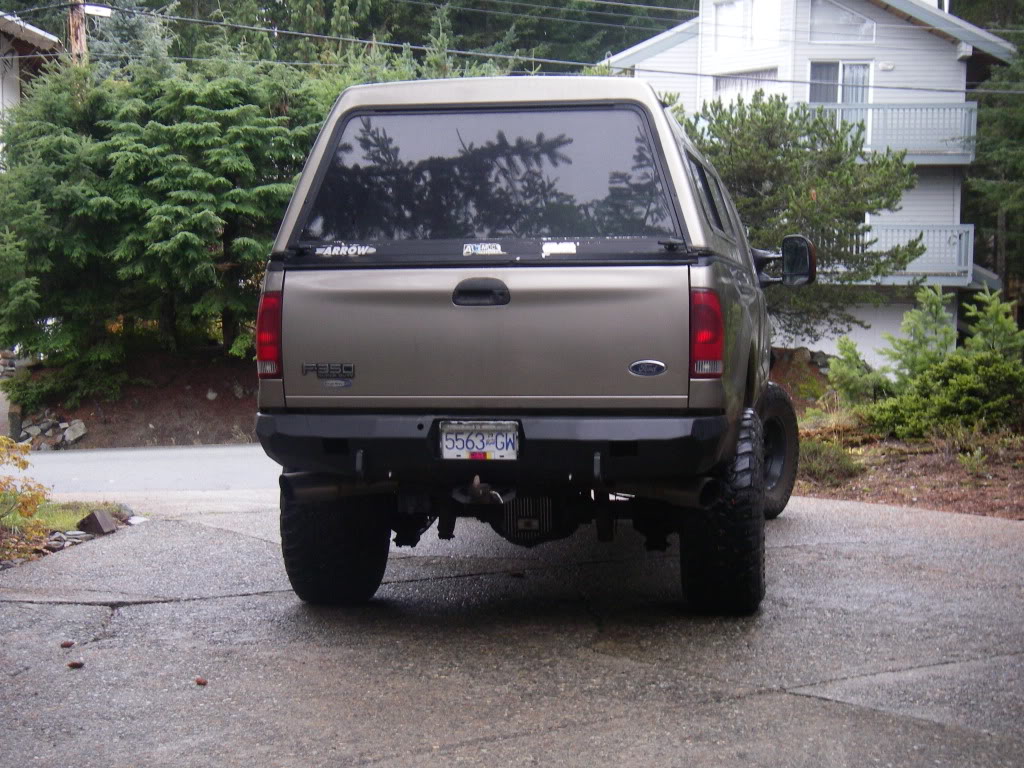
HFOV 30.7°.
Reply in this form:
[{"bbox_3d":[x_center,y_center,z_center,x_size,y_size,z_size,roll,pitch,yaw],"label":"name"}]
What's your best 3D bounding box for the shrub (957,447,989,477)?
[{"bbox_3d":[3.632,0.611,14.700,0.250,0.240,0.240,0,4,0],"label":"shrub"}]

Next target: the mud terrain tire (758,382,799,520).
[{"bbox_3d":[1.626,0.449,12.655,0.335,0.935,0.935,1,2,31],"label":"mud terrain tire"}]

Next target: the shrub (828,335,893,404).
[{"bbox_3d":[3.422,-0.123,18.300,0.620,0.700,0.580,0,4,0],"label":"shrub"}]

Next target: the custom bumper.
[{"bbox_3d":[-0.097,0.272,7.535,1.940,0.280,0.290,0,2,9],"label":"custom bumper"}]

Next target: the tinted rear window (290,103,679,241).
[{"bbox_3d":[-0.104,-0.843,7.576,1.560,0.550,0.060,0,-11,9],"label":"tinted rear window"}]

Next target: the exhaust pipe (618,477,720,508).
[{"bbox_3d":[0.657,0.459,7.720,0.130,0.130,0.520,-2,2,-44],"label":"exhaust pipe"}]

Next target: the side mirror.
[{"bbox_3d":[1.805,-0.775,11.700,0.210,0.330,0.140,0,2,9],"label":"side mirror"}]

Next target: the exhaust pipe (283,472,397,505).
[{"bbox_3d":[-0.749,0.442,7.951,0.520,0.130,0.130,-1,2,-28],"label":"exhaust pipe"}]

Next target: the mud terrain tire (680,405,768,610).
[{"bbox_3d":[0.973,0.576,8.514,0.335,0.935,0.935,0,2,9],"label":"mud terrain tire"}]

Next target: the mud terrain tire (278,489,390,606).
[{"bbox_3d":[-0.818,0.573,8.808,0.335,0.935,0.935,0,2,9],"label":"mud terrain tire"}]

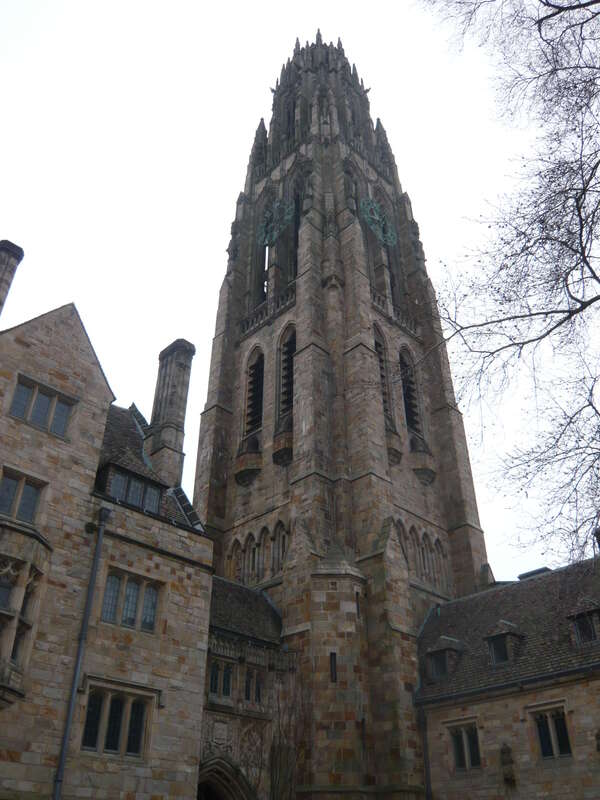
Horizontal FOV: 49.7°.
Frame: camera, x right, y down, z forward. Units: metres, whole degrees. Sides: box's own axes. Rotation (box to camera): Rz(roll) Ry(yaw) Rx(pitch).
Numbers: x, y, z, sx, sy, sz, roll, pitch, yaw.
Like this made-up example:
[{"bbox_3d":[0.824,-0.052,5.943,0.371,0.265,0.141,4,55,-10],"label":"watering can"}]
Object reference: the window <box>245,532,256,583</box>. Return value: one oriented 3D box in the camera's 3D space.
[{"bbox_3d":[-2.095,7.121,28.700,0.400,2.569,0.867,30,-46,-35],"label":"window"}]

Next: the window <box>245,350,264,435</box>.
[{"bbox_3d":[-2.253,-0.578,35.152,0.500,5.862,1.478,30,-46,-35],"label":"window"}]

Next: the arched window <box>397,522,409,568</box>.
[{"bbox_3d":[4.258,6.361,27.694,0.867,2.569,0.400,30,-46,-35],"label":"arched window"}]

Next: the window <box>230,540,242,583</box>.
[{"bbox_3d":[-2.804,7.540,29.291,0.400,2.569,0.867,30,-46,-35],"label":"window"}]

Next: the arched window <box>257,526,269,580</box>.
[{"bbox_3d":[-1.448,6.738,28.163,0.400,2.569,0.867,30,-46,-35],"label":"arched window"}]

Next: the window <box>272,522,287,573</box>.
[{"bbox_3d":[-0.745,6.321,27.582,0.400,2.569,0.867,30,-46,-35],"label":"window"}]

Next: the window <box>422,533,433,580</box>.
[{"bbox_3d":[5.610,7.135,28.811,0.867,2.569,0.400,30,-46,-35],"label":"window"}]

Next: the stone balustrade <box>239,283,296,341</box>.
[{"bbox_3d":[-1.629,-4.961,37.392,0.500,1.937,5.403,30,-46,-35],"label":"stone balustrade"}]

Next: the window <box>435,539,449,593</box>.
[{"bbox_3d":[6.328,7.546,29.410,0.867,2.569,0.400,30,-46,-35],"label":"window"}]

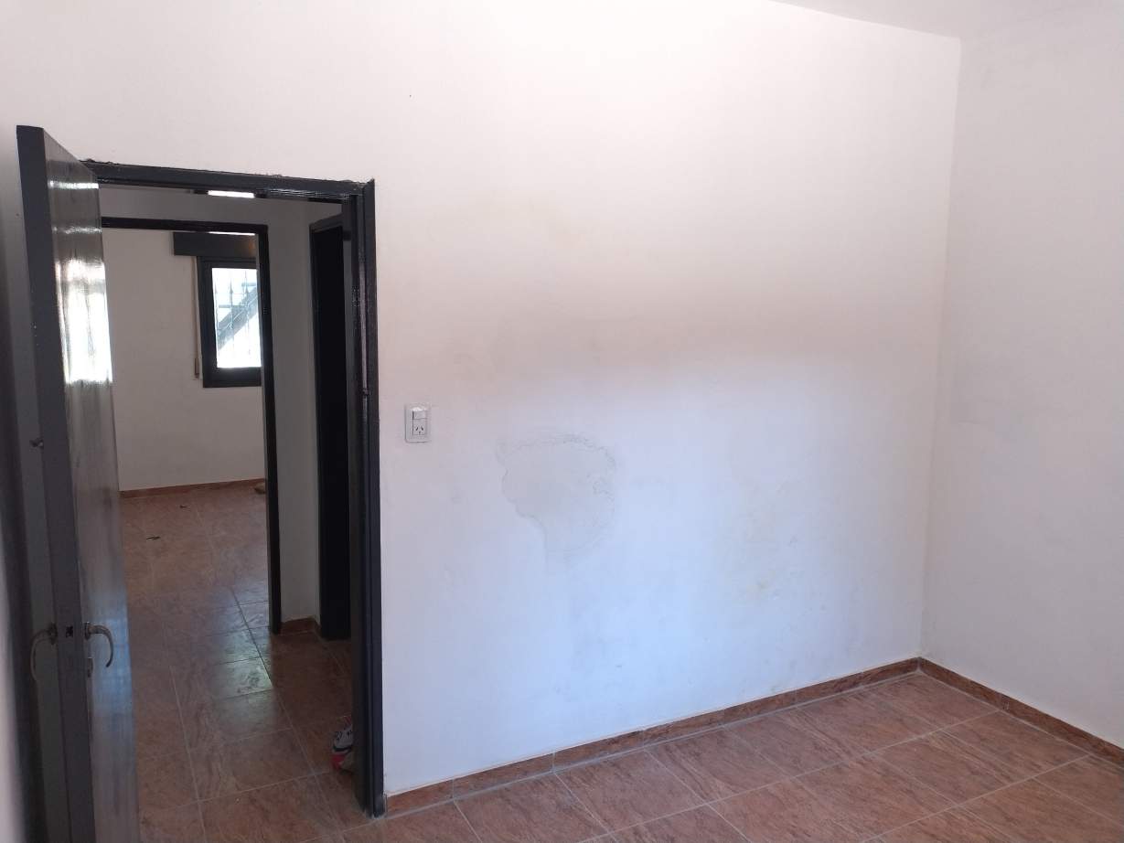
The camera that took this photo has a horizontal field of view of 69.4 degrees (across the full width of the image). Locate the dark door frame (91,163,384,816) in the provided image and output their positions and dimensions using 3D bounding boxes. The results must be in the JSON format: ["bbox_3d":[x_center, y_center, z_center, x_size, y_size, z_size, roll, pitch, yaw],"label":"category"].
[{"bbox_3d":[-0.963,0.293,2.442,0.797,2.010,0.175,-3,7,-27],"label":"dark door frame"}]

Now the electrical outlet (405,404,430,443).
[{"bbox_3d":[-0.459,0.005,2.579,0.082,0.126,0.013,-3,7,-27],"label":"electrical outlet"}]

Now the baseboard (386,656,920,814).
[{"bbox_3d":[0.551,1.203,3.251,2.543,0.062,0.015,-3,7,-27],"label":"baseboard"}]

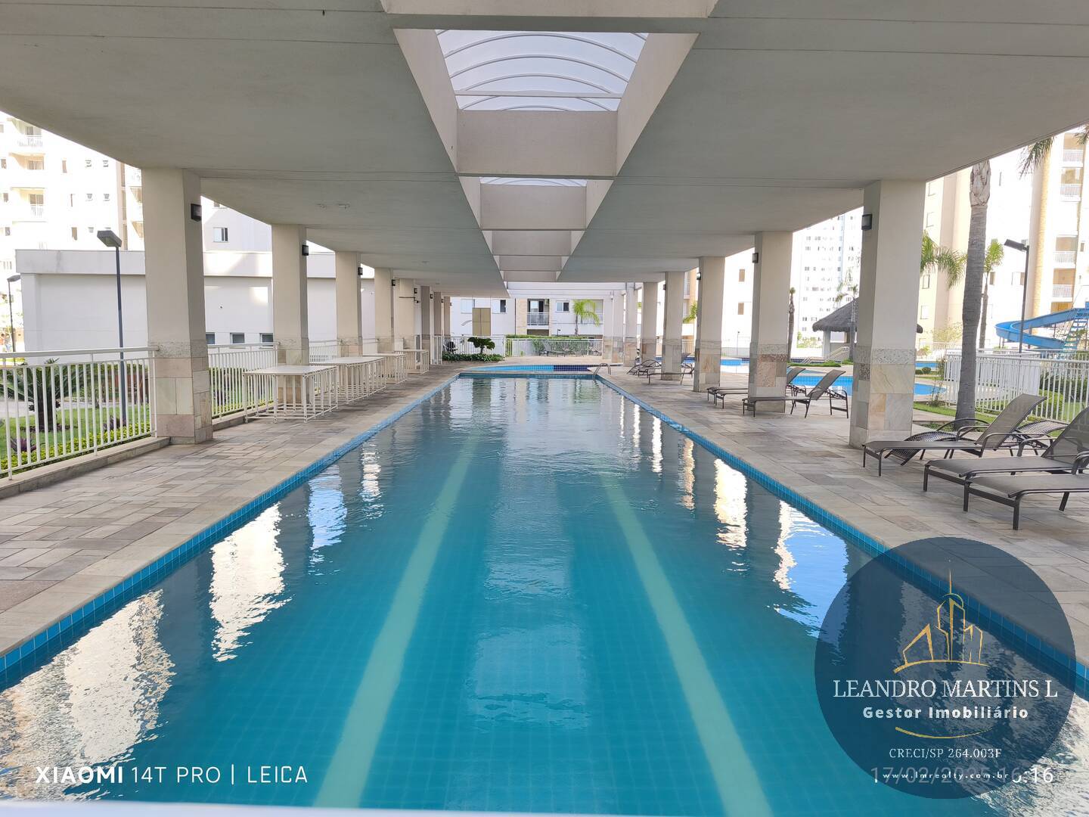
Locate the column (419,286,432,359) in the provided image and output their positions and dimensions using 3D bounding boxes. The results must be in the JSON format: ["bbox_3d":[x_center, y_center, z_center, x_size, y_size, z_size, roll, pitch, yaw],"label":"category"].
[{"bbox_3d":[-5.837,-3.993,35.243,0.589,3.749,0.540,1,6,-2],"label":"column"}]

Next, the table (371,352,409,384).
[{"bbox_3d":[-5.094,-1.324,23.591,1.024,0.859,2.400,1,6,-2],"label":"table"}]

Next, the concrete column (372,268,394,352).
[{"bbox_3d":[-5.572,-2.952,25.224,0.589,3.749,0.540,1,6,-2],"label":"concrete column"}]

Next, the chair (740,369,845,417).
[{"bbox_3d":[5.022,-0.300,14.536,1.920,0.920,0.632,0,6,-5],"label":"chair"}]

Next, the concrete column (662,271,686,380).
[{"bbox_3d":[4.562,-2.881,25.584,0.620,3.767,0.543,0,6,-2],"label":"concrete column"}]

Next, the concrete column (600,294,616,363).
[{"bbox_3d":[4.012,-5.049,45.491,0.640,3.968,0.540,1,6,-2],"label":"concrete column"}]

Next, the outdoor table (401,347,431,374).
[{"bbox_3d":[-4.715,-1.723,26.482,0.975,0.825,2.190,1,6,-1],"label":"outdoor table"}]

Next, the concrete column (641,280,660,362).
[{"bbox_3d":[4.432,-3.408,30.624,0.620,3.767,0.543,0,6,-2],"label":"concrete column"}]

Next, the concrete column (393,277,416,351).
[{"bbox_3d":[-5.736,-3.505,30.443,0.620,3.767,0.543,0,6,-2],"label":"concrete column"}]

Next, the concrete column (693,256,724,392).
[{"bbox_3d":[4.324,-2.168,18.954,0.549,3.492,0.480,1,6,-1],"label":"concrete column"}]

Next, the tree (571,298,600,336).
[{"bbox_3d":[3.053,-6.074,54.761,2.155,4.355,2.155,0,6,-2],"label":"tree"}]

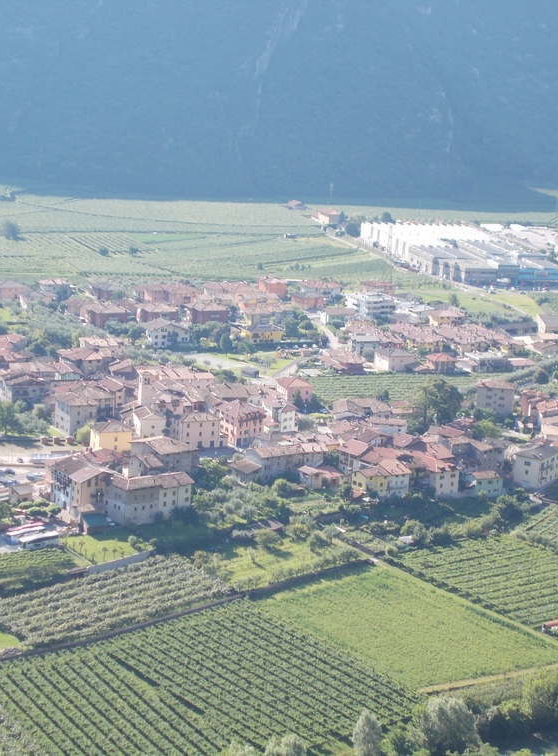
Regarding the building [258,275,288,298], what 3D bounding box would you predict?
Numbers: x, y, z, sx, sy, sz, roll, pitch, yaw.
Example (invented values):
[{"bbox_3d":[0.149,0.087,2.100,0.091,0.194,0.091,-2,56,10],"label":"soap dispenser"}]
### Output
[{"bbox_3d":[-3.230,-46.980,993.210,10.810,10.570,12.030,-3,14,-25],"label":"building"}]

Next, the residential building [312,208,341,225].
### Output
[{"bbox_3d":[32.040,-110.650,1305.770,8.770,8.390,30.160,-2,13,-21],"label":"residential building"}]

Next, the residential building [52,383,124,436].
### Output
[{"bbox_3d":[-71.205,11.574,709.604,20.490,15.258,14.659,-6,17,-32],"label":"residential building"}]

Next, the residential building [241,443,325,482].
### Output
[{"bbox_3d":[2.812,28.944,677.186,27.796,10.840,10.568,-6,17,-33],"label":"residential building"}]

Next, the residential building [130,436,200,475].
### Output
[{"bbox_3d":[-40.212,27.163,671.305,16.761,11.864,17.467,-9,19,-41],"label":"residential building"}]

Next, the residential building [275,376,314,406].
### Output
[{"bbox_3d":[5.860,4.930,763.110,11.140,10.270,11.970,-2,13,-22],"label":"residential building"}]

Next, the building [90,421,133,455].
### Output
[{"bbox_3d":[-59.810,20.750,685.826,12.534,10.668,8.837,-4,16,-27],"label":"building"}]

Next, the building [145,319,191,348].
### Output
[{"bbox_3d":[-49.043,-20.053,849.061,18.557,10.279,12.587,-2,15,-20],"label":"building"}]

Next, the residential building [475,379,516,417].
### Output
[{"bbox_3d":[88.300,7.210,783.320,15.750,12.870,10.000,4,12,3],"label":"residential building"}]

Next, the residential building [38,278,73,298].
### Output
[{"bbox_3d":[-111.255,-44.459,952.170,14.914,8.846,9.743,-1,15,-18],"label":"residential building"}]

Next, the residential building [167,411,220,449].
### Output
[{"bbox_3d":[-29.950,16.940,681.340,15.250,10.420,12.720,-2,13,-23],"label":"residential building"}]

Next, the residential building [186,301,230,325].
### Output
[{"bbox_3d":[-34.500,-32.320,917.130,13.650,9.470,20.230,-3,14,-25],"label":"residential building"}]

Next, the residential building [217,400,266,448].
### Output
[{"bbox_3d":[-13.810,15.890,694.500,12.540,14.910,13.380,-6,15,-35],"label":"residential building"}]

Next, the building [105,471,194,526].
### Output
[{"bbox_3d":[-41.994,38.894,633.114,25.378,13.820,12.916,-6,17,-32],"label":"building"}]

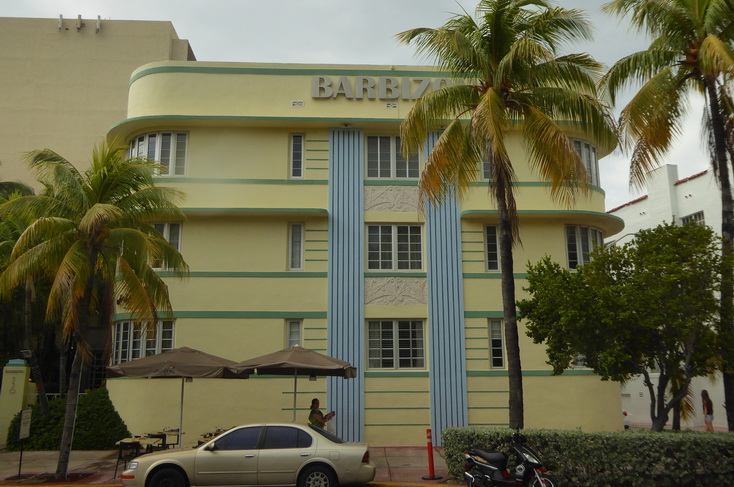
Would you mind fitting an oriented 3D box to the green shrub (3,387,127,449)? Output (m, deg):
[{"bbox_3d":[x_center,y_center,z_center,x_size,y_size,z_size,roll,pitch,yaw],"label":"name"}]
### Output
[{"bbox_3d":[-9.077,5.445,20.565,3.753,1.873,1.700,0,-13,0],"label":"green shrub"}]

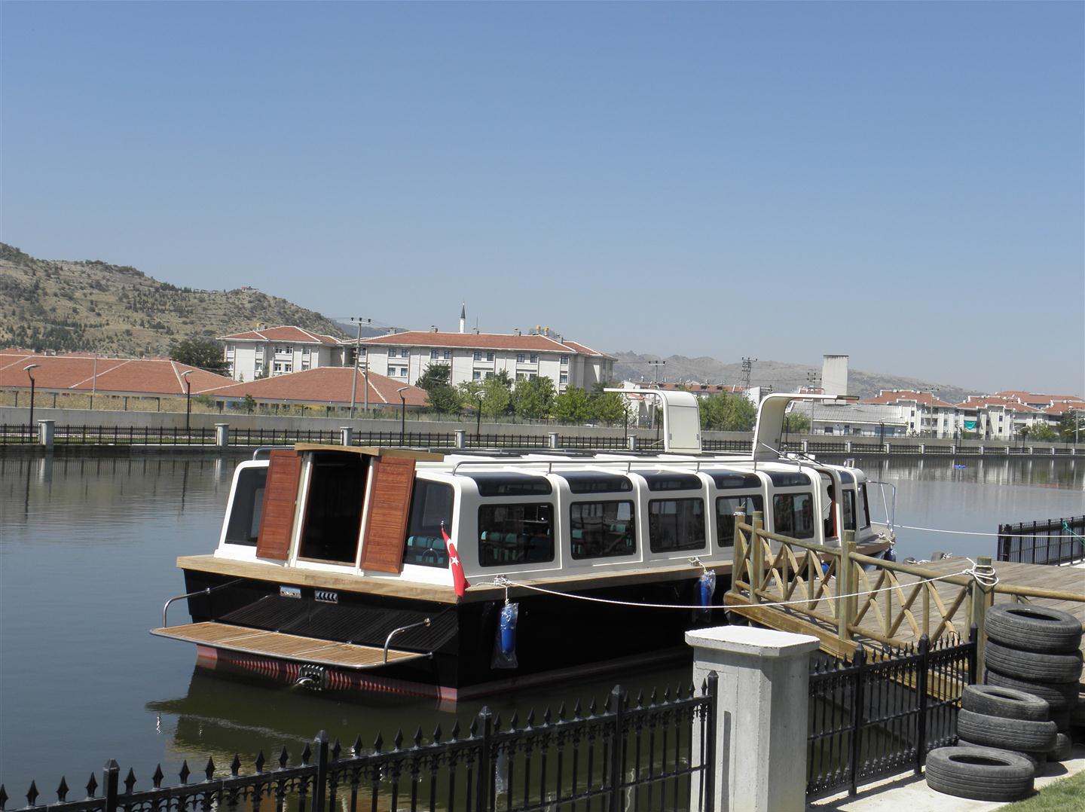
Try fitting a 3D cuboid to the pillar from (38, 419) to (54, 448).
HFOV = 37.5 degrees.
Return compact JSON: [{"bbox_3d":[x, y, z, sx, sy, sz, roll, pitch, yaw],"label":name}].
[{"bbox_3d":[-22.646,1.258,73.000,0.550,1.280,0.550,2,-1,30],"label":"pillar"}]

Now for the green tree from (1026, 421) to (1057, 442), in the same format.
[{"bbox_3d":[95.343,5.636,305.000,6.000,5.500,6.000,3,0,0],"label":"green tree"}]

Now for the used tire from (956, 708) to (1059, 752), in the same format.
[{"bbox_3d":[3.054,2.116,10.510,0.630,0.205,0.630,3,0,0],"label":"used tire"}]

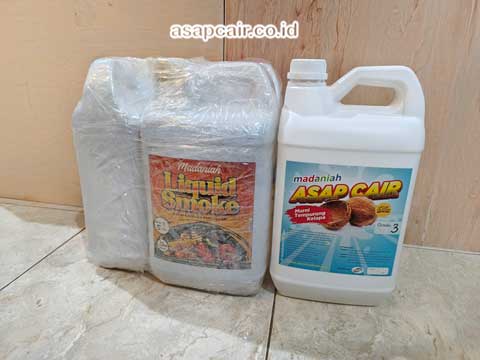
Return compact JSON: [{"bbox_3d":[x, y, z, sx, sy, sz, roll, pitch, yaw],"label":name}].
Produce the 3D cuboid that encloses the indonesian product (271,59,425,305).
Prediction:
[{"bbox_3d":[0.141,0.001,0.460,0.175,0.326,0.133,4,19,8],"label":"indonesian product"}]

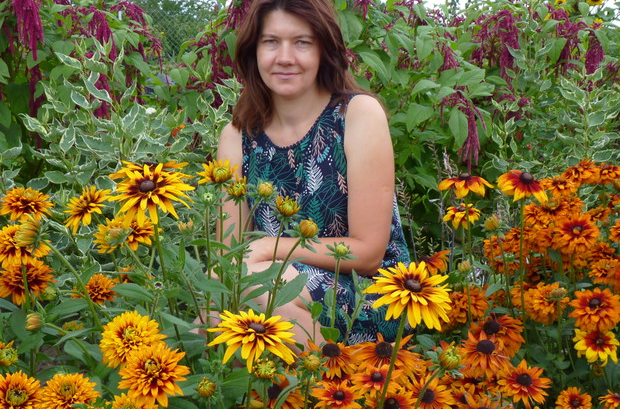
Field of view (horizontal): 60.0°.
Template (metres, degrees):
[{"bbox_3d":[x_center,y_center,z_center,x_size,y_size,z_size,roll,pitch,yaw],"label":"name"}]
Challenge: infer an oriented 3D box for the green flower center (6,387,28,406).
[{"bbox_3d":[-0.408,0.268,0.750,0.030,0.028,0.018,0,-22,0],"label":"green flower center"}]

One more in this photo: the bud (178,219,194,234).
[{"bbox_3d":[-0.207,0.037,0.900,0.025,0.025,0.024,0,13,0],"label":"bud"}]

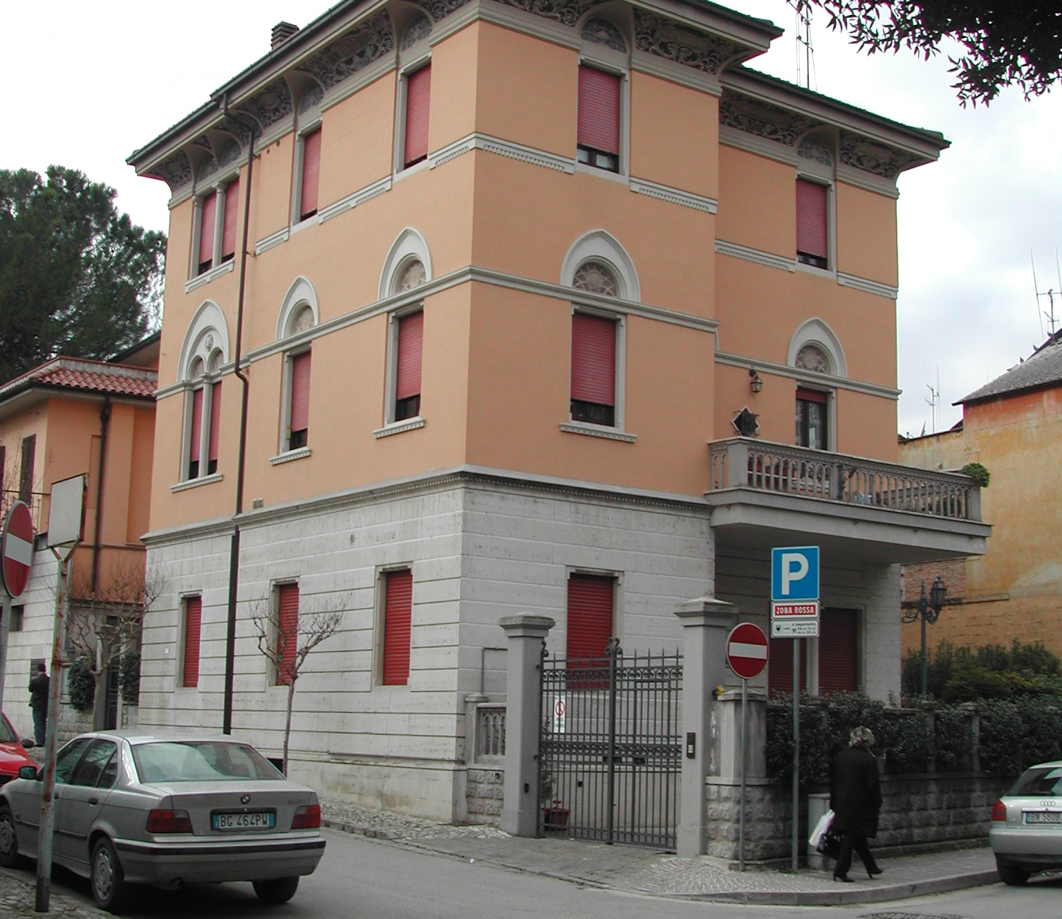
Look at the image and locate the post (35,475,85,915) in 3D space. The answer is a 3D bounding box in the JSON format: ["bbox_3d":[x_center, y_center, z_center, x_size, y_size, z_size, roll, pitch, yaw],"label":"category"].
[{"bbox_3d":[-3.844,1.855,12.533,0.100,3.460,0.780,8,-12,-36],"label":"post"}]

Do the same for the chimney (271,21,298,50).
[{"bbox_3d":[-5.304,-8.729,33.673,0.420,1.200,0.460,8,-12,-36],"label":"chimney"}]

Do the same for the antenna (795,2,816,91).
[{"bbox_3d":[6.072,-9.071,34.194,0.600,2.326,1.000,-5,-11,32],"label":"antenna"}]

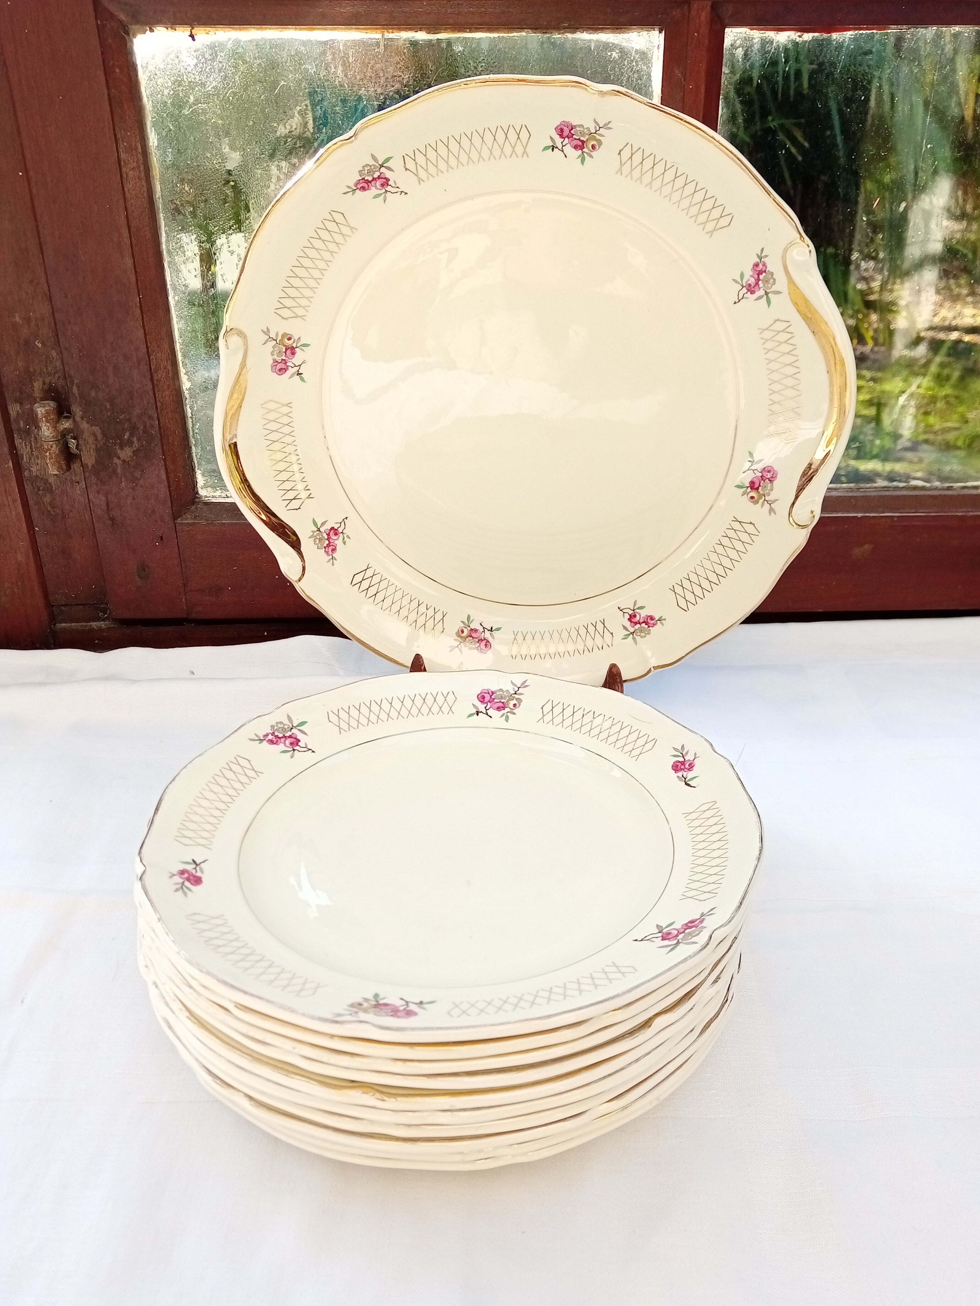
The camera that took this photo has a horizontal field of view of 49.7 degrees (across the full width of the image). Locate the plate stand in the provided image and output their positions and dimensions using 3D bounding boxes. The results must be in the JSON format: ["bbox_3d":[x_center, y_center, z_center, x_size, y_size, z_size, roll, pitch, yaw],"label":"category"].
[{"bbox_3d":[0.018,-0.034,0.582,0.120,0.130,0.100,3,26,8],"label":"plate stand"}]

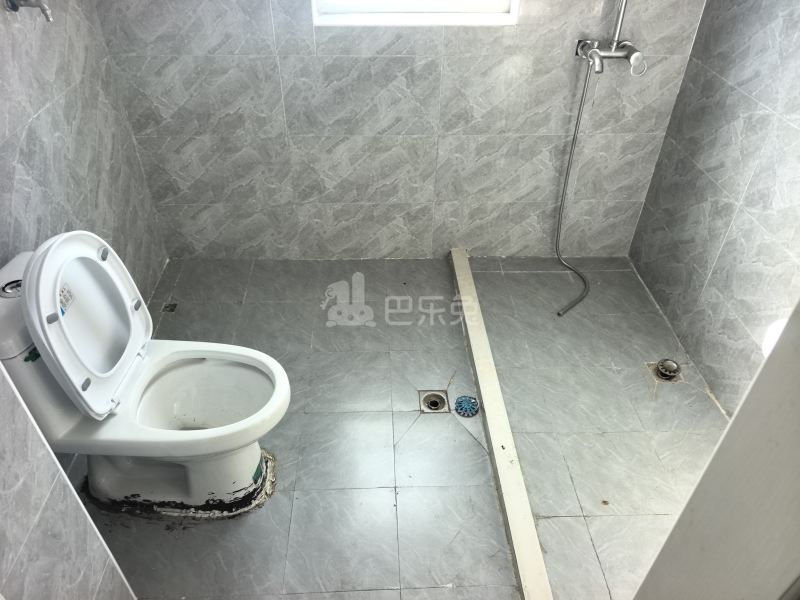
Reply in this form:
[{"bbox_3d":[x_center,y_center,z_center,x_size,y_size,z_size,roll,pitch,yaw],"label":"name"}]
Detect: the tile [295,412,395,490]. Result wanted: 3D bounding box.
[{"bbox_3d":[-0.167,0.468,1.744,0.297,0.010,0.297,-1,38,-3],"label":"tile"}]

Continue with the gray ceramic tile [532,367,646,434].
[{"bbox_3d":[0.664,0.350,1.965,0.300,0.010,0.300,-1,39,-3],"label":"gray ceramic tile"}]

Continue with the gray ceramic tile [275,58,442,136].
[{"bbox_3d":[-0.151,-0.795,2.172,0.614,0.304,0.010,-1,37,-2],"label":"gray ceramic tile"}]

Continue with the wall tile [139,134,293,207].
[{"bbox_3d":[-0.753,-0.531,2.288,0.600,0.303,0.010,-1,38,-3],"label":"wall tile"}]

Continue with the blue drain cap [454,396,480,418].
[{"bbox_3d":[0.226,0.357,1.848,0.078,0.024,0.078,1,37,0],"label":"blue drain cap"}]

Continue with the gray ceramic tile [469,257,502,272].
[{"bbox_3d":[0.403,-0.159,2.596,0.148,0.010,0.120,-1,39,-3],"label":"gray ceramic tile"}]

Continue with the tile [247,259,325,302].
[{"bbox_3d":[-0.505,-0.083,2.438,0.298,0.010,0.313,-1,38,-2],"label":"tile"}]

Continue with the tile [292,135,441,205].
[{"bbox_3d":[-0.147,-0.548,2.336,0.599,0.305,0.010,-1,39,-3],"label":"tile"}]

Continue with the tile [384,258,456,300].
[{"bbox_3d":[0.088,-0.093,2.463,0.290,0.010,0.313,-1,38,-2],"label":"tile"}]

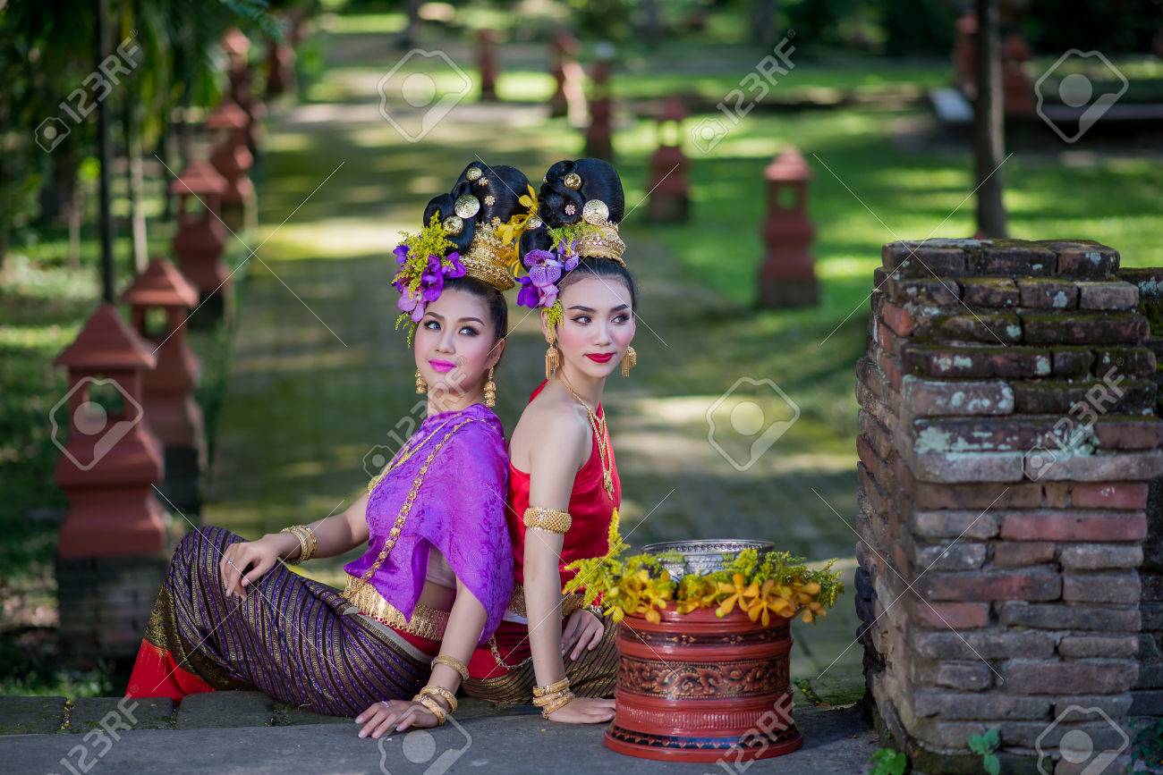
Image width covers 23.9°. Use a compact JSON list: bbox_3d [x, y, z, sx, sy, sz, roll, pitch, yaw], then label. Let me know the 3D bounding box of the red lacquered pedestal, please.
[{"bbox_3d":[0.201,0.457,4.503,0.327,0.255,0.327,0,7,0],"label":"red lacquered pedestal"}]

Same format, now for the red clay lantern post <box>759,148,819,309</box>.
[{"bbox_3d":[1.330,-1.041,17.664,0.365,1.016,0.365,0,7,0],"label":"red clay lantern post"}]

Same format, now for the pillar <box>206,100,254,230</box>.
[{"bbox_3d":[-2.887,-1.831,22.632,0.340,1.085,0.340,0,7,0],"label":"pillar"}]

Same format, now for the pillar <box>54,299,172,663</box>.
[{"bbox_3d":[-1.572,0.306,9.200,0.330,1.179,0.330,0,7,0],"label":"pillar"}]

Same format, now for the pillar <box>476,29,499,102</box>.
[{"bbox_3d":[-1.044,-3.581,30.500,0.280,0.800,0.280,0,5,-6],"label":"pillar"}]

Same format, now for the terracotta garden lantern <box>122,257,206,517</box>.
[{"bbox_3d":[-1.867,-0.015,12.282,0.330,1.146,0.330,0,7,0],"label":"terracotta garden lantern"}]

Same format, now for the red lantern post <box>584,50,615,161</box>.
[{"bbox_3d":[0.141,-2.217,21.800,0.290,0.830,0.290,0,5,-6],"label":"red lantern post"}]

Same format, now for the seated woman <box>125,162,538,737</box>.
[{"bbox_3d":[-0.430,0.095,4.820,0.670,0.950,0.500,-4,8,-28],"label":"seated woman"}]

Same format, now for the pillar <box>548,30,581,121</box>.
[{"bbox_3d":[-0.161,-2.997,26.300,0.310,0.820,0.310,0,5,-6],"label":"pillar"}]

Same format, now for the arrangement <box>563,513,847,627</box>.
[{"bbox_3d":[0.198,0.300,4.480,0.450,0.140,0.350,0,7,0],"label":"arrangement"}]

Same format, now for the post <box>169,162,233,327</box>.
[{"bbox_3d":[-2.426,-0.921,17.480,0.340,1.053,0.340,0,7,0],"label":"post"}]

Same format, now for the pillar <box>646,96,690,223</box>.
[{"bbox_3d":[0.736,-1.937,23.276,0.365,1.070,0.365,0,7,0],"label":"pillar"}]

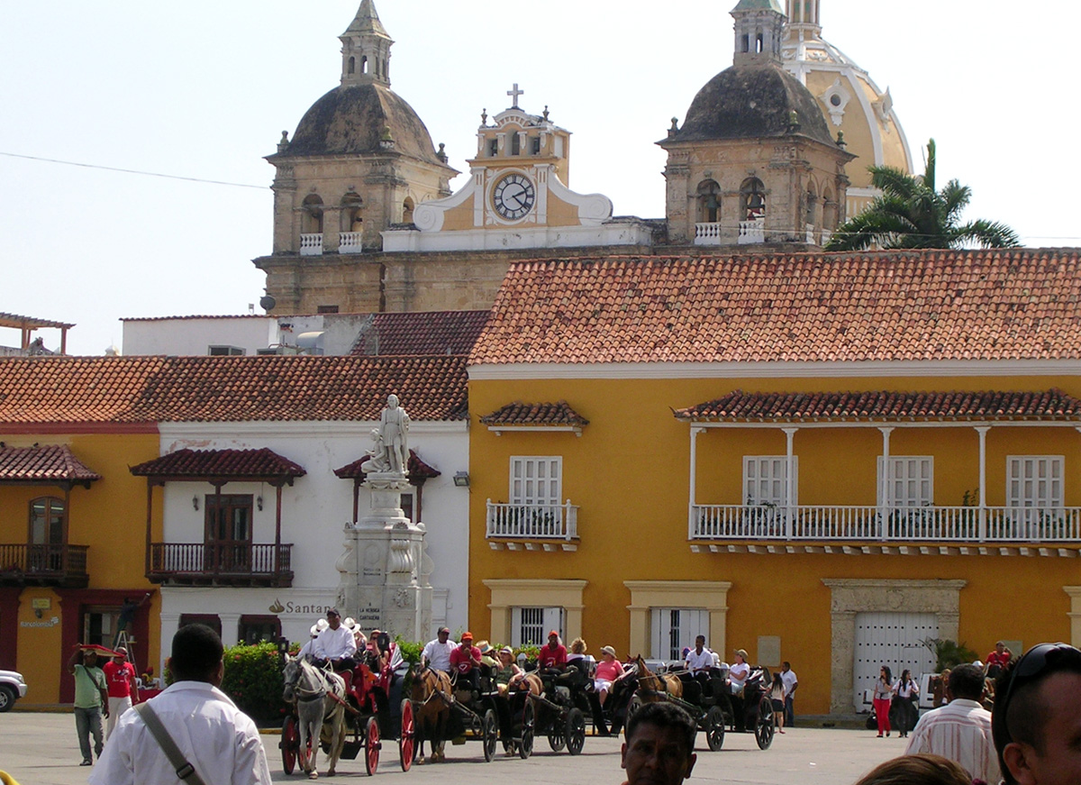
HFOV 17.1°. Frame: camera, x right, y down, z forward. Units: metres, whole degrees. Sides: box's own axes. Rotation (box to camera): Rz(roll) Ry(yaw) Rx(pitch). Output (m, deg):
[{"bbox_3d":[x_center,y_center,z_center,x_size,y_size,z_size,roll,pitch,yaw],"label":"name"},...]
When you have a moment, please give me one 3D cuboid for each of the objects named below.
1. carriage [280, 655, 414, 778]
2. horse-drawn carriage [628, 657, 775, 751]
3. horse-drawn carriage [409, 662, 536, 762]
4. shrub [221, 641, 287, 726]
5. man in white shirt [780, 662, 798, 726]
[{"bbox_3d":[-2.869,4.485,50.560,1.500,1.750,4.600,0,-4,10],"label":"carriage"},{"bbox_3d":[2.944,5.876,67.840,1.500,1.750,4.650,-1,-5,28],"label":"horse-drawn carriage"},{"bbox_3d":[-1.289,5.127,58.433,1.500,1.700,4.650,0,-4,15],"label":"horse-drawn carriage"},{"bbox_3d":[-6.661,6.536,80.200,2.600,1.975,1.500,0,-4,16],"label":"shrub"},{"bbox_3d":[6.664,8.058,96.192,0.360,1.700,0.500,5,-6,-40],"label":"man in white shirt"}]

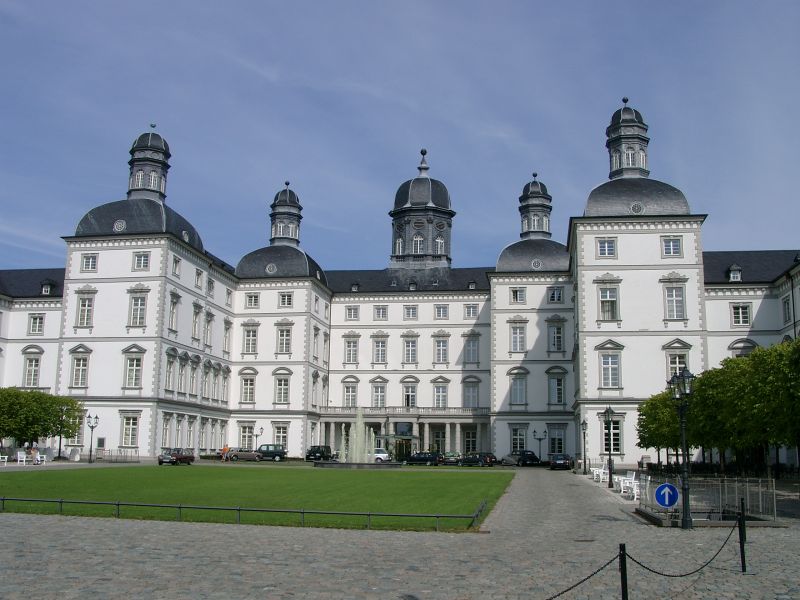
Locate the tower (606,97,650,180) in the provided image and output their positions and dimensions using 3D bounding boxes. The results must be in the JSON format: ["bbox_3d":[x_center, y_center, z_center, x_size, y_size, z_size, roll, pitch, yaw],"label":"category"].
[{"bbox_3d":[23.565,-16.743,81.236,4.234,8.998,4.234,-1,-11,9],"label":"tower"}]

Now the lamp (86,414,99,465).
[{"bbox_3d":[-26.870,12.135,68.753,1.109,4.255,0.500,-1,-11,9],"label":"lamp"}]

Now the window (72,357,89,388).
[{"bbox_3d":[-32.735,7.454,80.512,1.703,3.130,0.250,-1,-11,9],"label":"window"}]

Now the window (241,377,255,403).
[{"bbox_3d":[-18.592,11.023,96.242,1.669,3.090,0.300,-1,-12,8],"label":"window"}]

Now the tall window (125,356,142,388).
[{"bbox_3d":[-26.870,7.336,79.349,1.831,3.154,0.300,-1,-11,9],"label":"tall window"}]

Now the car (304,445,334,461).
[{"bbox_3d":[-9.049,17.207,88.000,1.820,1.720,4.500,-2,-12,13],"label":"car"}]

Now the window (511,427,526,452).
[{"bbox_3d":[13.640,16.105,90.071,1.669,2.987,0.300,-1,-12,8],"label":"window"}]

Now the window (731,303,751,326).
[{"bbox_3d":[30.158,1.335,69.454,1.648,2.039,0.300,-1,-12,8],"label":"window"}]

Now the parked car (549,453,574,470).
[{"bbox_3d":[14.122,14.157,68.500,1.770,1.420,4.450,-3,-12,16],"label":"parked car"}]

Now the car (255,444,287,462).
[{"bbox_3d":[-14.799,17.072,87.566,4.250,1.850,1.850,-1,-11,9],"label":"car"}]

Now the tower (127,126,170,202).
[{"bbox_3d":[-28.587,-15.526,89.909,4.350,9.368,4.350,-1,-11,9],"label":"tower"}]

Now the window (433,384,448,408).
[{"bbox_3d":[5.394,12.769,103.389,1.883,3.208,0.300,-1,-11,9],"label":"window"}]

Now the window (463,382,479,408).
[{"bbox_3d":[9.299,12.641,102.775,1.836,3.294,0.300,-1,-11,9],"label":"window"}]

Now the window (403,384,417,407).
[{"bbox_3d":[1.287,12.545,102.689,1.887,2.992,0.300,-1,-11,9],"label":"window"}]

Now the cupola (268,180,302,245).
[{"bbox_3d":[-15.227,-11.584,105.804,4.350,8.900,4.350,-1,-12,8],"label":"cupola"}]

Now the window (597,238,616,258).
[{"bbox_3d":[19.009,-4.743,72.231,1.713,1.917,0.300,-1,-11,9],"label":"window"}]

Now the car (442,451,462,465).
[{"bbox_3d":[5.835,17.526,87.000,1.770,1.470,4.400,-1,-12,8],"label":"car"}]

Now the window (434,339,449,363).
[{"bbox_3d":[5.419,6.634,103.226,1.912,3.173,0.300,-1,-11,9],"label":"window"}]

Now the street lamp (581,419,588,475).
[{"bbox_3d":[13.541,10.751,57.681,0.460,4.020,1.300,-1,-11,9],"label":"street lamp"}]

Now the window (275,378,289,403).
[{"bbox_3d":[-14.454,11.089,96.661,1.698,3.102,0.300,-1,-11,9],"label":"window"}]

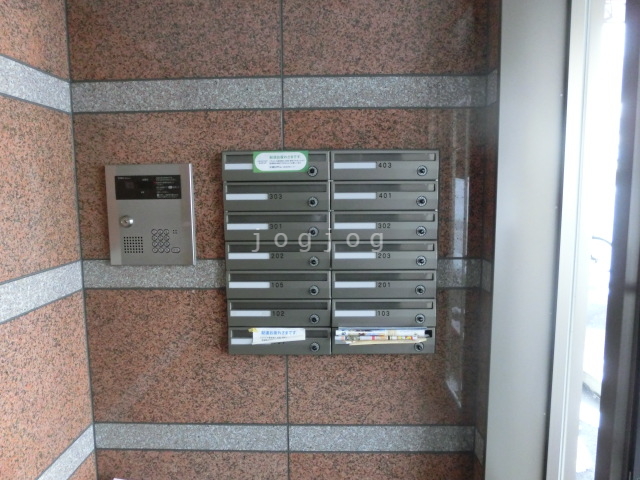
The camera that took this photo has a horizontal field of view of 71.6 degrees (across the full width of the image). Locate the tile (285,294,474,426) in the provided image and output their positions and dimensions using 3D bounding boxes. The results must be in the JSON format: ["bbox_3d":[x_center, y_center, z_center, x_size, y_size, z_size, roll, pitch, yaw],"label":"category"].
[{"bbox_3d":[0.218,0.413,1.565,0.663,0.495,0.025,0,7,1],"label":"tile"}]

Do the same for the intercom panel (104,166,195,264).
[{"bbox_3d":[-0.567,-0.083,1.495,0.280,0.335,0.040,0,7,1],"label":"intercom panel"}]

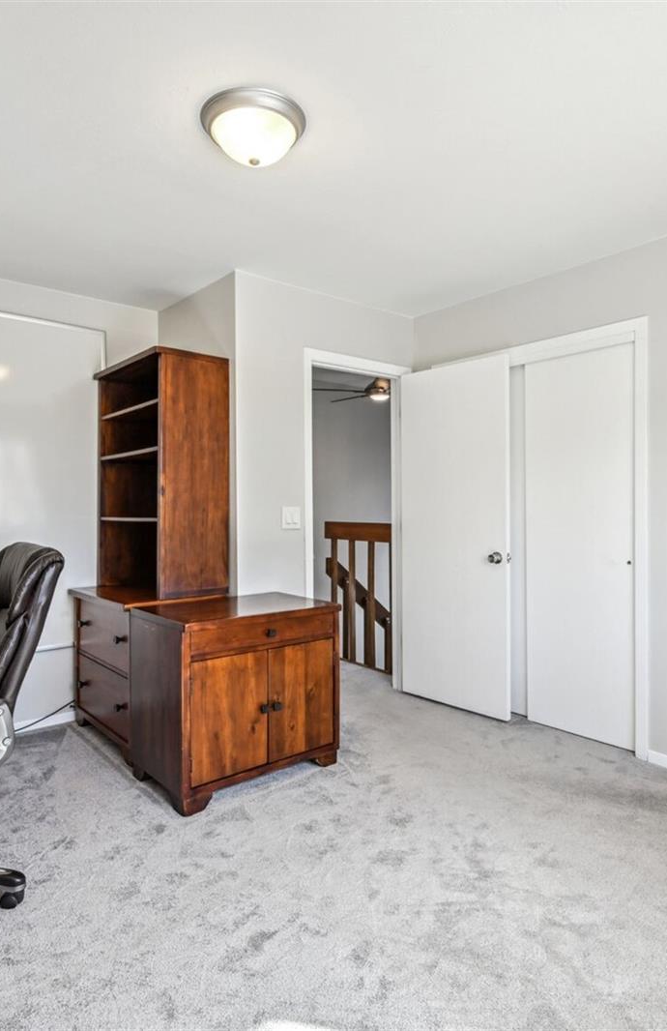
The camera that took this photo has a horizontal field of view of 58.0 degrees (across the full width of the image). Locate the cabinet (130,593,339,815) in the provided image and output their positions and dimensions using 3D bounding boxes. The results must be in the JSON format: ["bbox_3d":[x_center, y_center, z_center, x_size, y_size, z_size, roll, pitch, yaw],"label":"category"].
[{"bbox_3d":[-0.430,0.798,2.769,0.785,0.752,0.505,-1,1,-40],"label":"cabinet"}]

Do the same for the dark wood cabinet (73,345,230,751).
[{"bbox_3d":[-0.980,0.183,3.252,0.550,1.980,0.775,-1,1,-41],"label":"dark wood cabinet"}]

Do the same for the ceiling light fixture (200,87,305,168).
[{"bbox_3d":[-0.253,-1.182,1.919,0.334,0.148,0.334,0,1,0],"label":"ceiling light fixture"}]

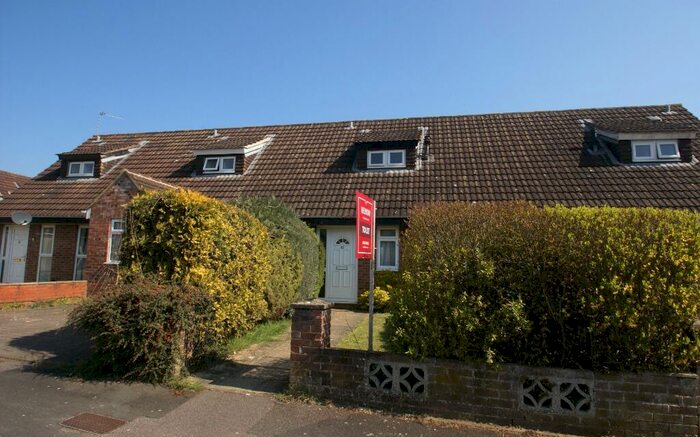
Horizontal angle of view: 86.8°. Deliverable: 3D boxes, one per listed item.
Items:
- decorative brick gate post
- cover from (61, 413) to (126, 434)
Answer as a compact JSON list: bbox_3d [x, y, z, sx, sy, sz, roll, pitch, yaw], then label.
[{"bbox_3d":[-0.398,1.316,3.912,0.335,0.895,0.335,0,-6,15],"label":"decorative brick gate post"},{"bbox_3d":[-2.096,1.694,3.029,0.450,0.025,0.230,0,-6,15],"label":"cover"}]

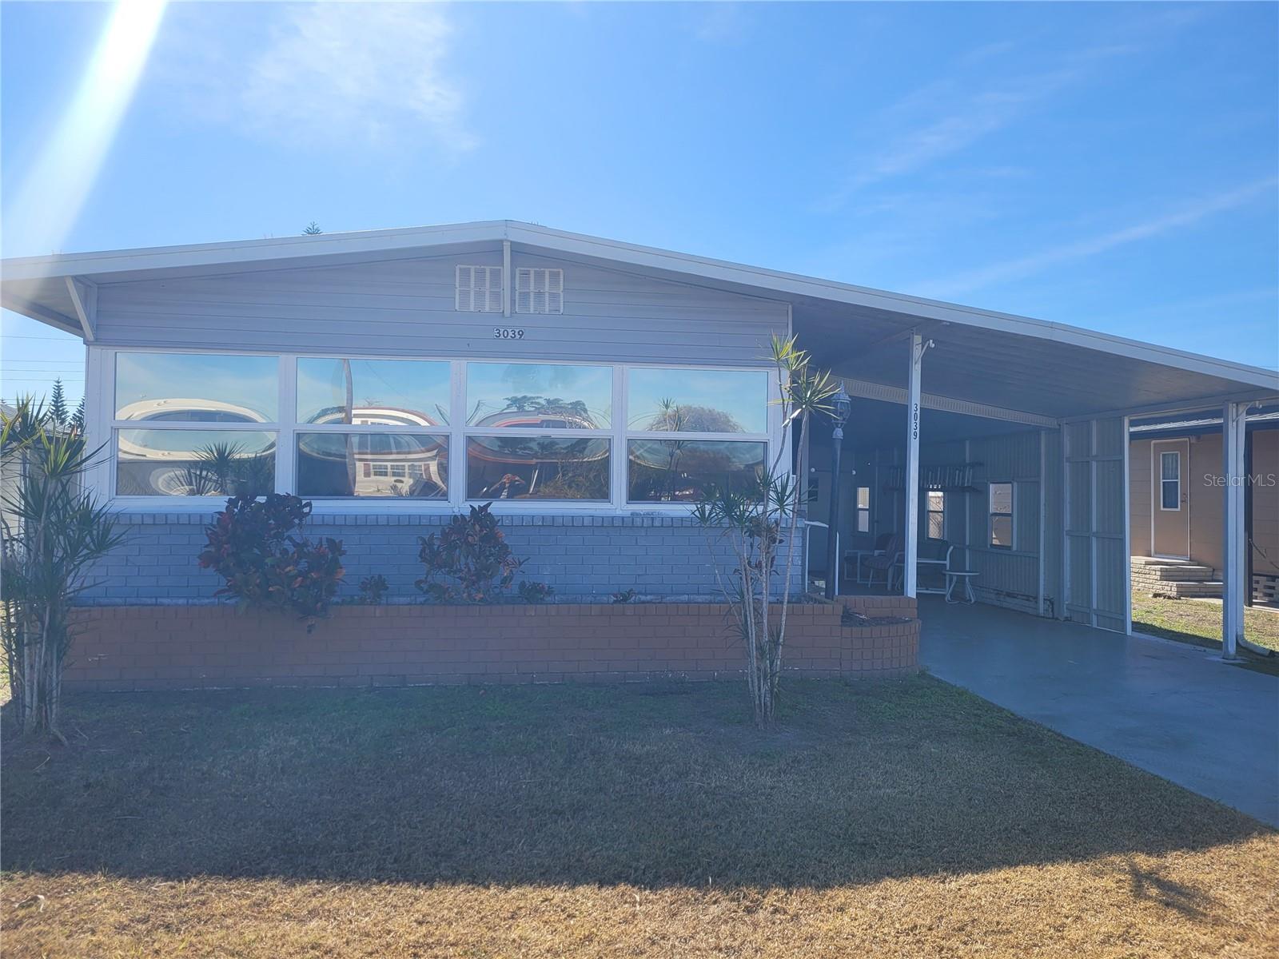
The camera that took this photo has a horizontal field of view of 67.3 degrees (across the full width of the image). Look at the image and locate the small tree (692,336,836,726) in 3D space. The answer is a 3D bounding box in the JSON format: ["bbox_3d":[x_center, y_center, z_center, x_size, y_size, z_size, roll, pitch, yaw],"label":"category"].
[{"bbox_3d":[0.913,0.381,7.050,1.020,2.840,0.920,1,-1,0],"label":"small tree"}]

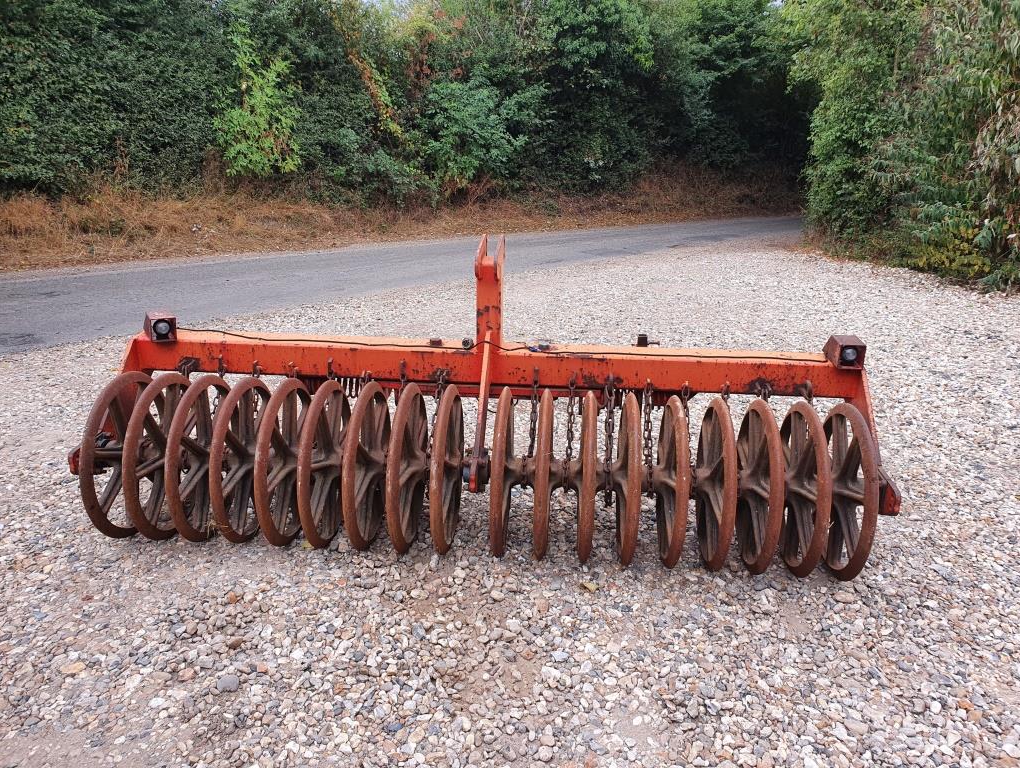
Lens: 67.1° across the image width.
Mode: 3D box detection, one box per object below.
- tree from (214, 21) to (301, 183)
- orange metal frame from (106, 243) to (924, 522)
[{"bbox_3d":[-5.041,-5.703,15.417,1.750,3.050,1.500,3,16,3],"label":"tree"},{"bbox_3d":[-0.114,-0.124,3.352,3.350,0.973,0.889,3,16,3],"label":"orange metal frame"}]

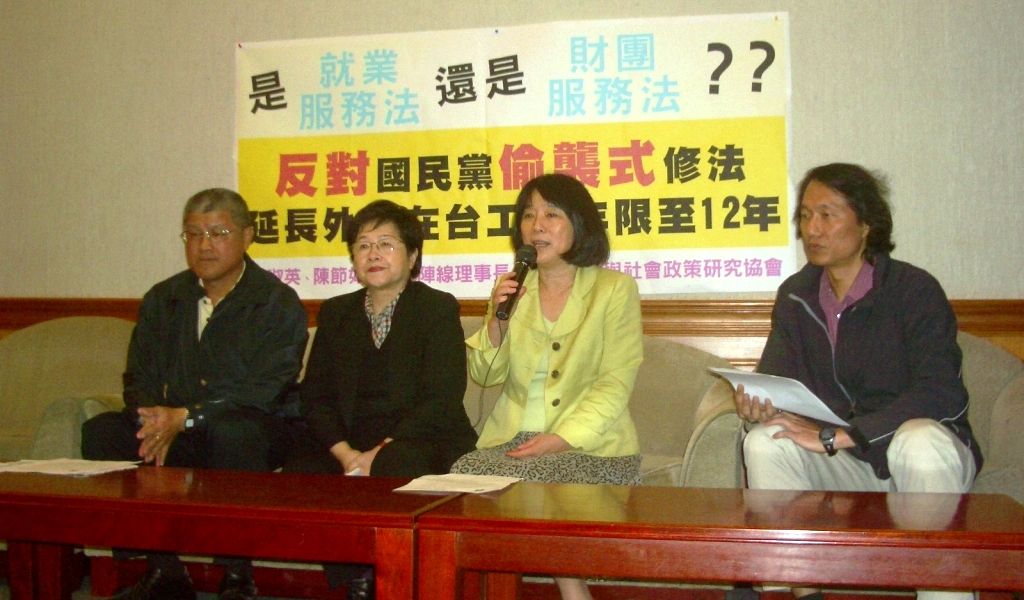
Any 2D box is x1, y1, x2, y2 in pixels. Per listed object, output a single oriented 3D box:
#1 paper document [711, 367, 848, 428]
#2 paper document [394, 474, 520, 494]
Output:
[{"bbox_3d":[0.622,0.226,2.820,0.290,0.050,0.210,8,-25,44],"label":"paper document"},{"bbox_3d":[-0.120,0.395,2.622,0.215,0.015,0.295,0,-2,12],"label":"paper document"}]

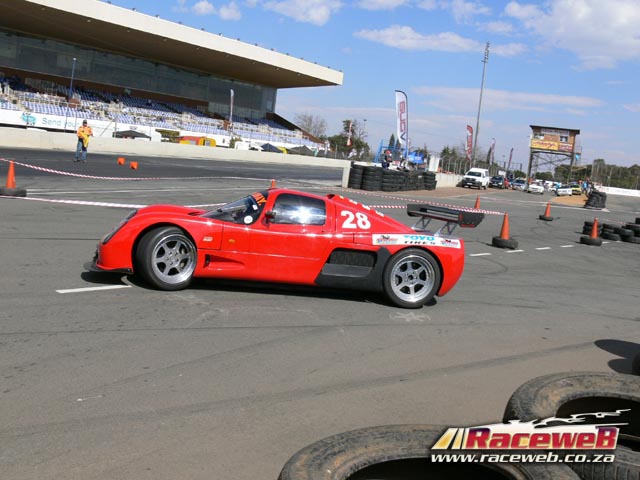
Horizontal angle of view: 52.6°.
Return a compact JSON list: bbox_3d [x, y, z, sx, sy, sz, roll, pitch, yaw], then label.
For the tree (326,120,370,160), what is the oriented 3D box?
[{"bbox_3d":[6.606,-23.064,150.000,10.000,10.500,9.500,6,7,0],"label":"tree"}]

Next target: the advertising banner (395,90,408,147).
[{"bbox_3d":[4.924,-7.232,39.000,0.850,3.600,0.120,7,7,7],"label":"advertising banner"}]

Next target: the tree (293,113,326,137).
[{"bbox_3d":[-2.677,-26.901,165.000,8.200,11.500,8.000,6,7,0],"label":"tree"}]

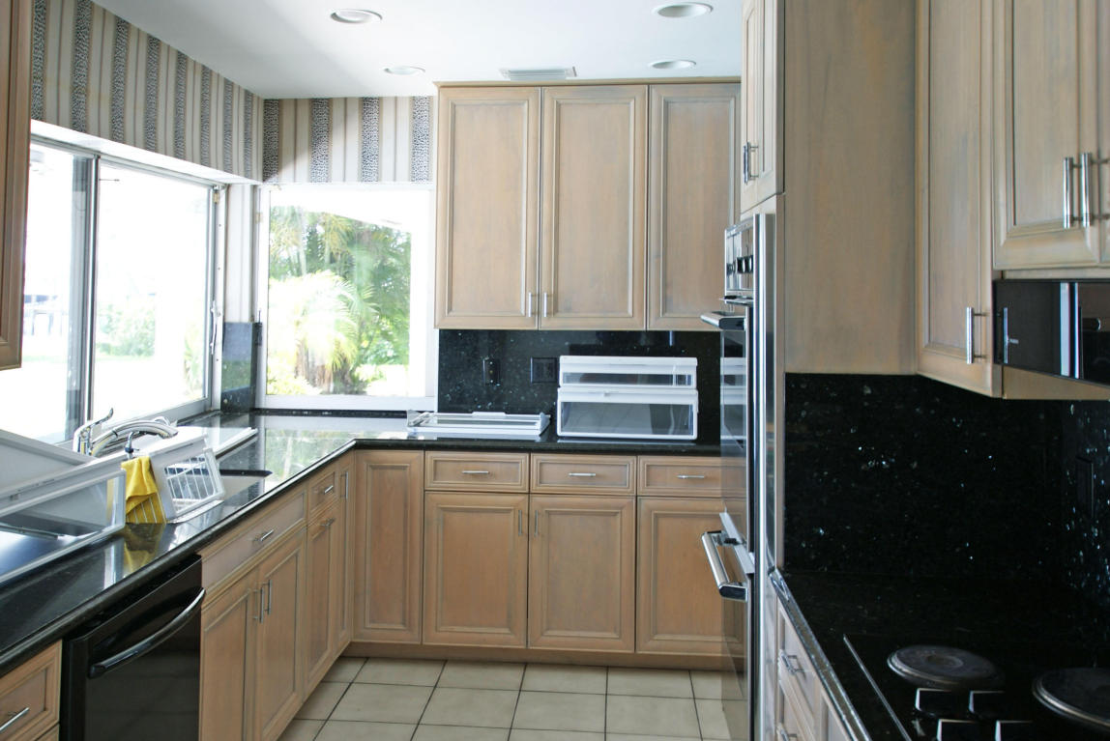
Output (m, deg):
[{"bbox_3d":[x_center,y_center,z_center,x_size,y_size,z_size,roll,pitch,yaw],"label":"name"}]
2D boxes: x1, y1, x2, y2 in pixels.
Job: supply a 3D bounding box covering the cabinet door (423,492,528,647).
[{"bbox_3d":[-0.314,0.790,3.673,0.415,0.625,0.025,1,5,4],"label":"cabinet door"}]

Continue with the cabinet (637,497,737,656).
[{"bbox_3d":[0.540,0.765,3.796,0.415,0.612,0.535,1,6,4],"label":"cabinet"}]

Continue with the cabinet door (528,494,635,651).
[{"bbox_3d":[0.105,0.800,3.646,0.415,0.625,0.025,1,5,4],"label":"cabinet door"}]

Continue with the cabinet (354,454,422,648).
[{"bbox_3d":[-0.649,0.695,3.617,0.275,0.769,0.024,1,6,4],"label":"cabinet"}]

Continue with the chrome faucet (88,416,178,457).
[{"bbox_3d":[-1.240,0.230,2.676,0.305,0.220,0.090,1,6,4],"label":"chrome faucet"}]

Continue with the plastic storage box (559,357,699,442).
[{"bbox_3d":[0.290,0.105,3.732,0.545,0.291,0.370,1,6,4],"label":"plastic storage box"}]

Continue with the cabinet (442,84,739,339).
[{"bbox_3d":[0.155,-0.658,3.793,1.254,0.972,0.320,1,6,4],"label":"cabinet"}]

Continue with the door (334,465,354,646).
[{"bbox_3d":[-0.806,0.705,3.502,0.024,0.769,0.230,1,6,4],"label":"door"}]

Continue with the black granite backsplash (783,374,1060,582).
[{"bbox_3d":[0.768,0.220,1.928,0.563,0.423,0.025,1,6,4],"label":"black granite backsplash"}]

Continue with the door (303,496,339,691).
[{"bbox_3d":[-0.841,0.814,3.316,0.025,0.600,0.355,1,5,4],"label":"door"}]

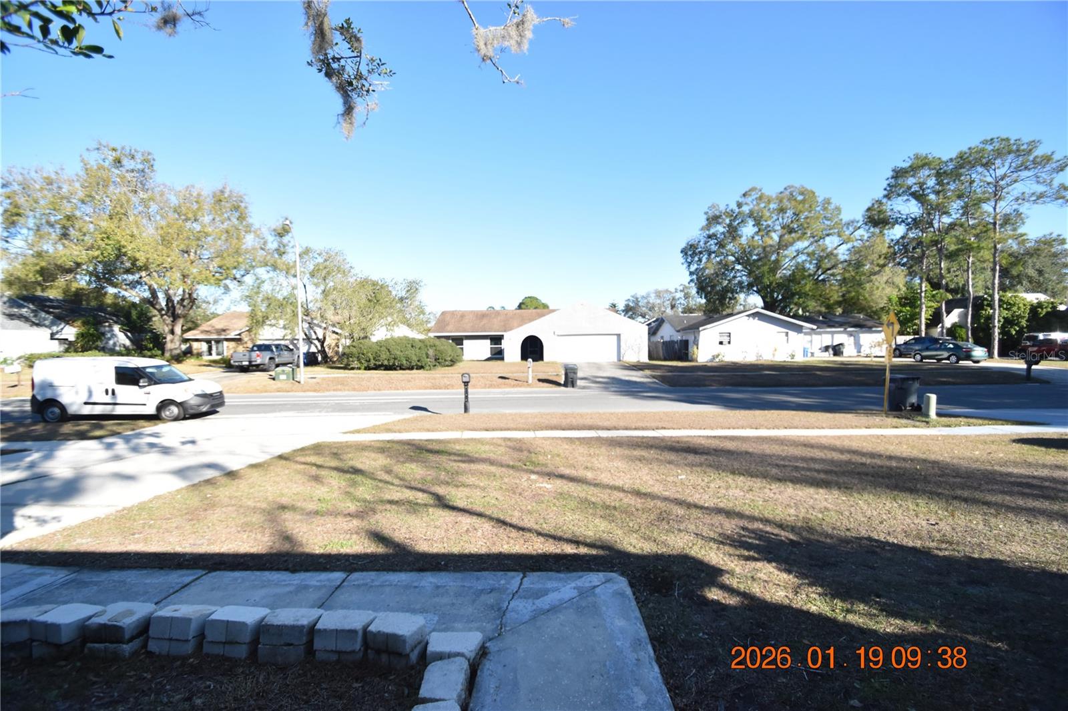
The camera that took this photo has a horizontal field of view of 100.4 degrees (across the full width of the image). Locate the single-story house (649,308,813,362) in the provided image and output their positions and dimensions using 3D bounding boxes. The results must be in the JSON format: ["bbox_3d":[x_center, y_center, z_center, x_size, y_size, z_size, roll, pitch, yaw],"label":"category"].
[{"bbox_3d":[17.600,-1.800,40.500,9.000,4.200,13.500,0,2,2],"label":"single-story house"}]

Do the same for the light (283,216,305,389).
[{"bbox_3d":[-12.100,-2.650,22.500,0.400,8.400,1.300,0,2,3],"label":"light"}]

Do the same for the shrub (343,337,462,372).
[{"bbox_3d":[-9.195,-0.167,31.322,8.200,2.160,3.400,-1,3,0],"label":"shrub"}]

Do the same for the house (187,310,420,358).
[{"bbox_3d":[-22.800,-1.900,41.800,16.500,4.700,13.000,0,2,-3],"label":"house"}]

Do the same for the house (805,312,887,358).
[{"bbox_3d":[29.000,-2.150,46.800,10.500,4.400,9.500,0,2,2],"label":"house"}]

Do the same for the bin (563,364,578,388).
[{"bbox_3d":[1.860,1.050,22.200,0.660,1.120,0.800,0,2,-5],"label":"bin"}]

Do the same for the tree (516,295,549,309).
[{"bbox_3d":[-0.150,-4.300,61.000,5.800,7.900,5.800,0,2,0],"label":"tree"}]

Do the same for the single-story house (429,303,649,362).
[{"bbox_3d":[0.426,-2.037,41.250,17.500,4.600,13.200,-1,3,0],"label":"single-story house"}]

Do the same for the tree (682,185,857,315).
[{"bbox_3d":[26.566,-10.022,51.593,18.500,18.800,18.500,-1,3,0],"label":"tree"}]

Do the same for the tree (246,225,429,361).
[{"bbox_3d":[-14.100,-4.300,32.200,12.300,9.500,11.000,0,2,0],"label":"tree"}]

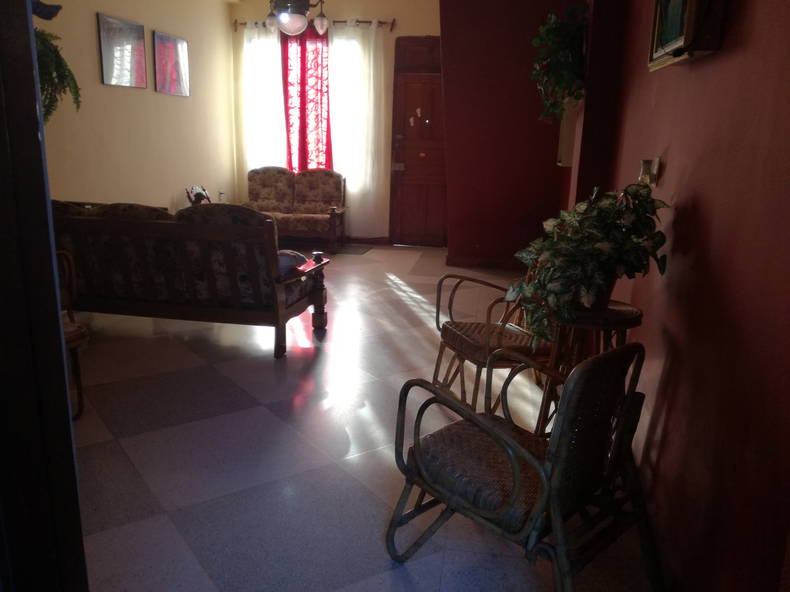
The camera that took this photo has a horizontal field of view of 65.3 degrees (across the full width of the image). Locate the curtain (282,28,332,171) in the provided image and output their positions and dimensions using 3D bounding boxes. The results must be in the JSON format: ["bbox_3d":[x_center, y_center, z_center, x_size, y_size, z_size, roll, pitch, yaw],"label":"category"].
[{"bbox_3d":[-1.129,-2.092,7.912,0.644,2.689,0.124,4,13,11],"label":"curtain"}]

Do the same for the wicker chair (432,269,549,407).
[{"bbox_3d":[0.560,0.154,2.926,0.588,0.712,0.508,-1,13,-14],"label":"wicker chair"}]

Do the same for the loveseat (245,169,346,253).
[{"bbox_3d":[-1.289,-1.091,7.609,1.277,0.972,0.814,4,13,11],"label":"loveseat"}]

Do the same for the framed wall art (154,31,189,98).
[{"bbox_3d":[-2.376,-2.455,6.596,0.034,0.576,0.667,5,13,12],"label":"framed wall art"}]

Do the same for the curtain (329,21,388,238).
[{"bbox_3d":[-0.470,-2.044,7.788,0.746,2.689,0.136,4,13,11],"label":"curtain"}]

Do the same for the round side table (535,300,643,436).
[{"bbox_3d":[0.867,0.321,2.712,0.452,0.497,0.452,4,13,11],"label":"round side table"}]

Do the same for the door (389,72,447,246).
[{"bbox_3d":[0.353,-1.714,7.880,0.836,2.158,0.068,4,13,11],"label":"door"}]

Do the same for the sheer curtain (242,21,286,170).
[{"bbox_3d":[-1.700,-2.134,8.019,0.644,2.689,0.124,4,13,11],"label":"sheer curtain"}]

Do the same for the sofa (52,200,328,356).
[{"bbox_3d":[-1.476,-0.187,3.846,1.944,0.847,0.814,4,13,11],"label":"sofa"}]

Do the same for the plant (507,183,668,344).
[{"bbox_3d":[0.806,-0.141,2.592,0.542,0.633,0.520,4,13,11],"label":"plant"}]

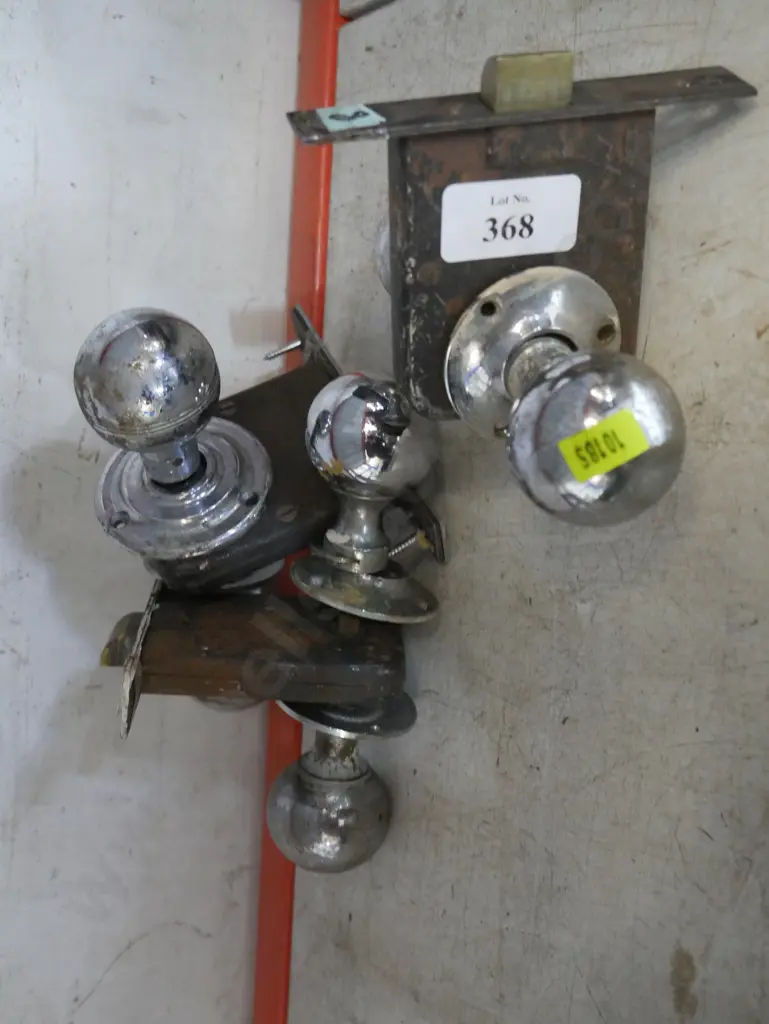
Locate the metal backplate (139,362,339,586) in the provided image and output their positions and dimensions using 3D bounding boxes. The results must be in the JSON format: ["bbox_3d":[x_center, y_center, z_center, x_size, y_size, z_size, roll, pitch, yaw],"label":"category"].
[{"bbox_3d":[-0.056,-0.013,0.563,0.076,0.096,0.018,58,166,36],"label":"metal backplate"}]

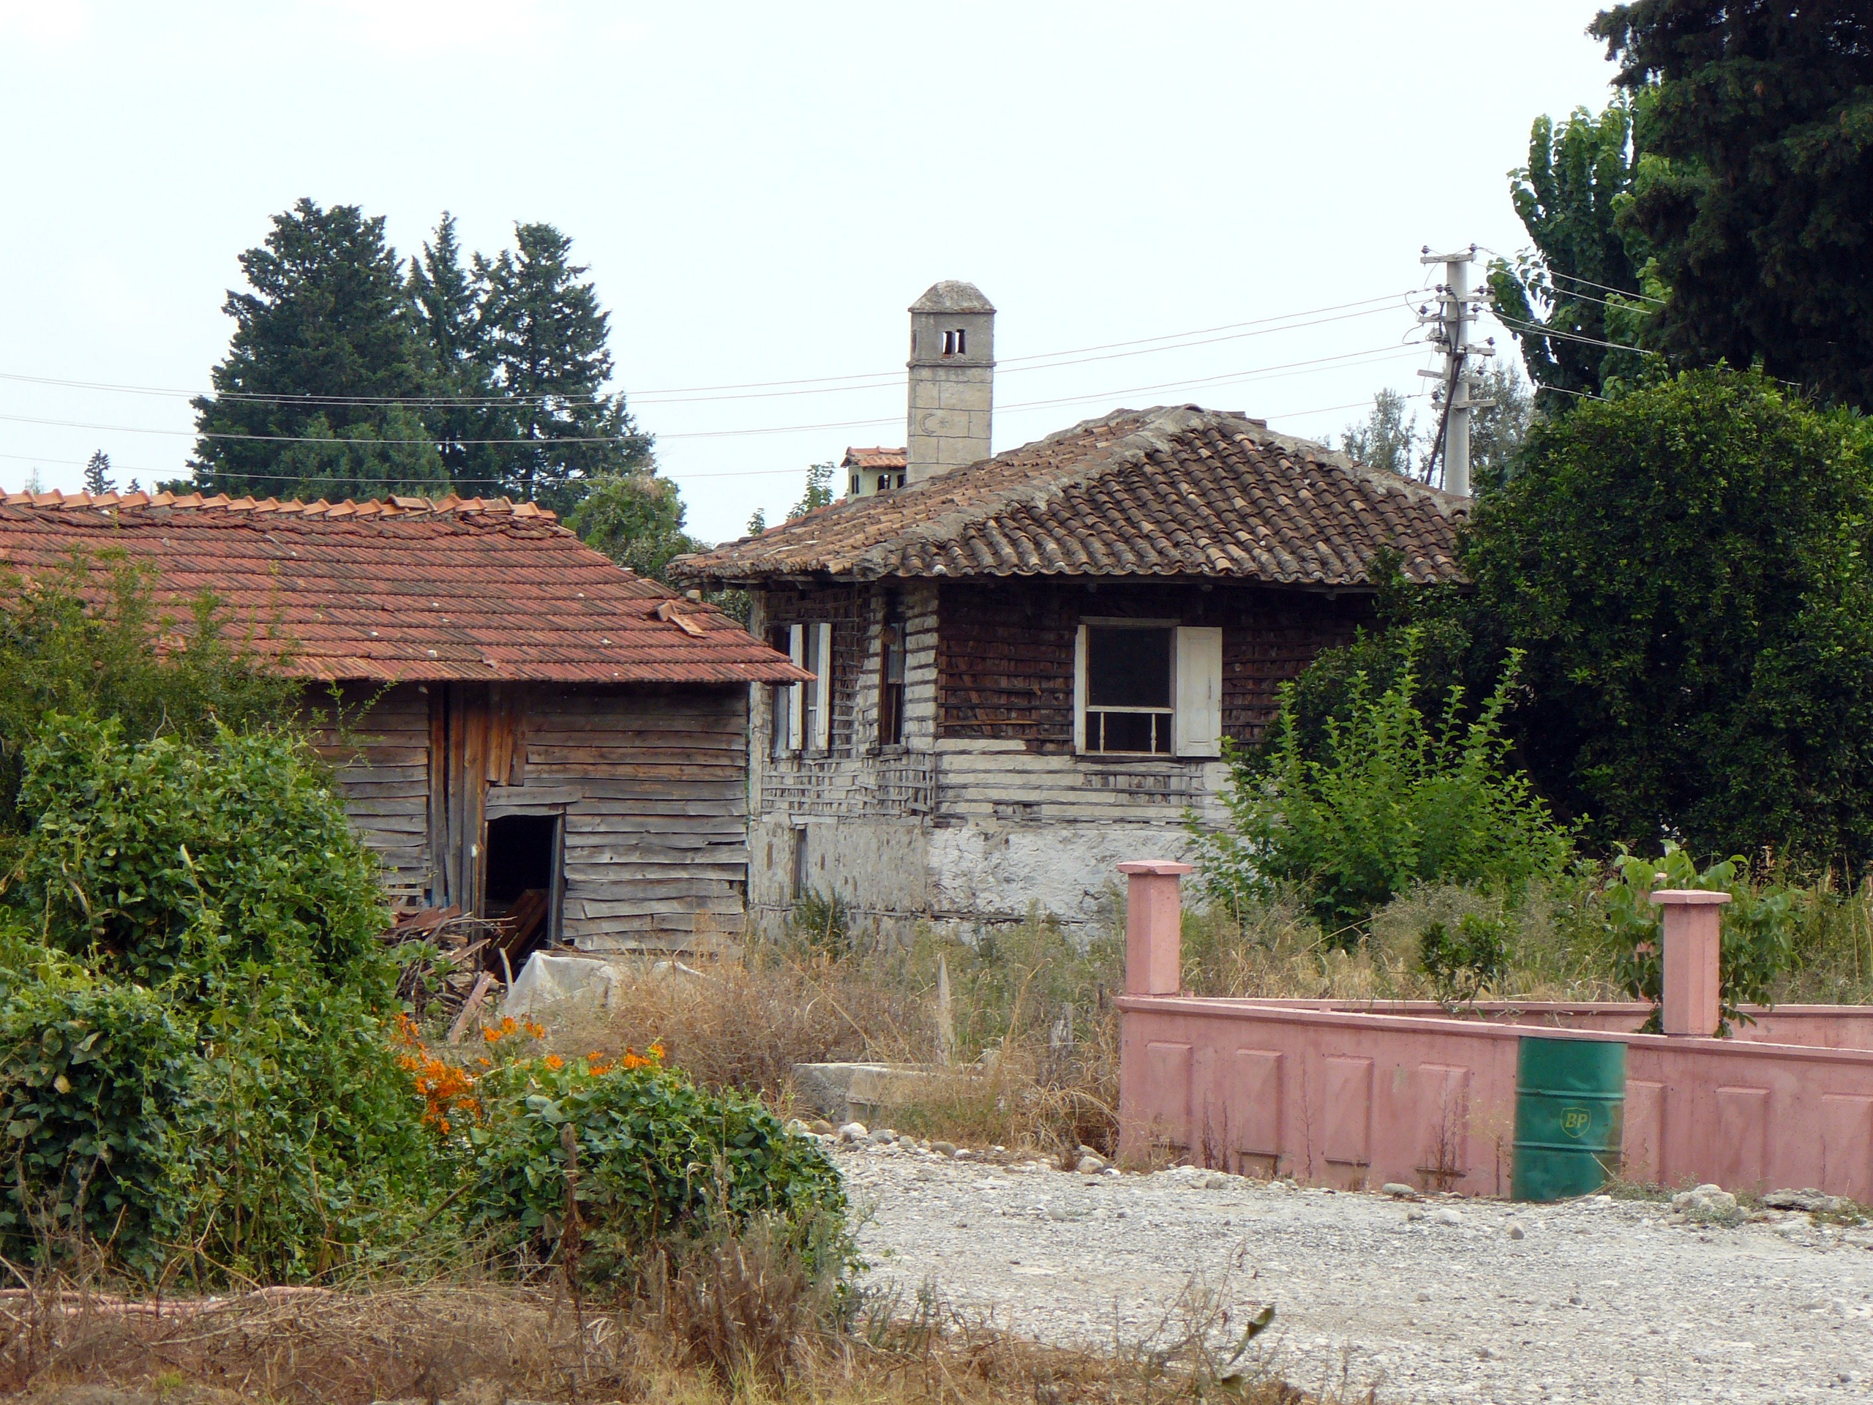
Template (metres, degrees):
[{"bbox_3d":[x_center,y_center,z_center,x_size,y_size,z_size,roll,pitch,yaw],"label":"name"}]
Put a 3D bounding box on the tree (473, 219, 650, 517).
[{"bbox_3d":[-6.800,-3.192,200.007,3.200,10.900,3.200,1,0,0],"label":"tree"}]

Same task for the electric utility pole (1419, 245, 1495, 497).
[{"bbox_3d":[5.838,-1.320,126.005,0.880,7.750,0.650,1,0,-6],"label":"electric utility pole"}]

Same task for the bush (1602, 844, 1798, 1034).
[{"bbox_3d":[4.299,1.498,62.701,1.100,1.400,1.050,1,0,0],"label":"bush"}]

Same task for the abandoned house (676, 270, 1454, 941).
[{"bbox_3d":[2.317,-0.891,110.978,7.990,6.580,10.200,1,0,-12],"label":"abandoned house"}]

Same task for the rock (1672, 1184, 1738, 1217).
[{"bbox_3d":[4.071,2.637,58.800,0.350,0.185,0.280,1,0,0],"label":"rock"}]

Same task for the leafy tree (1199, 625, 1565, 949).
[{"bbox_3d":[3.638,0.866,91.002,3.100,2.850,2.900,1,0,0],"label":"leafy tree"}]

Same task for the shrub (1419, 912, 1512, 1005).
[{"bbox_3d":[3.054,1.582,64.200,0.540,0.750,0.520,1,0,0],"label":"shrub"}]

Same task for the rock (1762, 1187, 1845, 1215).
[{"bbox_3d":[4.571,2.631,58.500,0.440,0.160,0.290,1,0,0],"label":"rock"}]

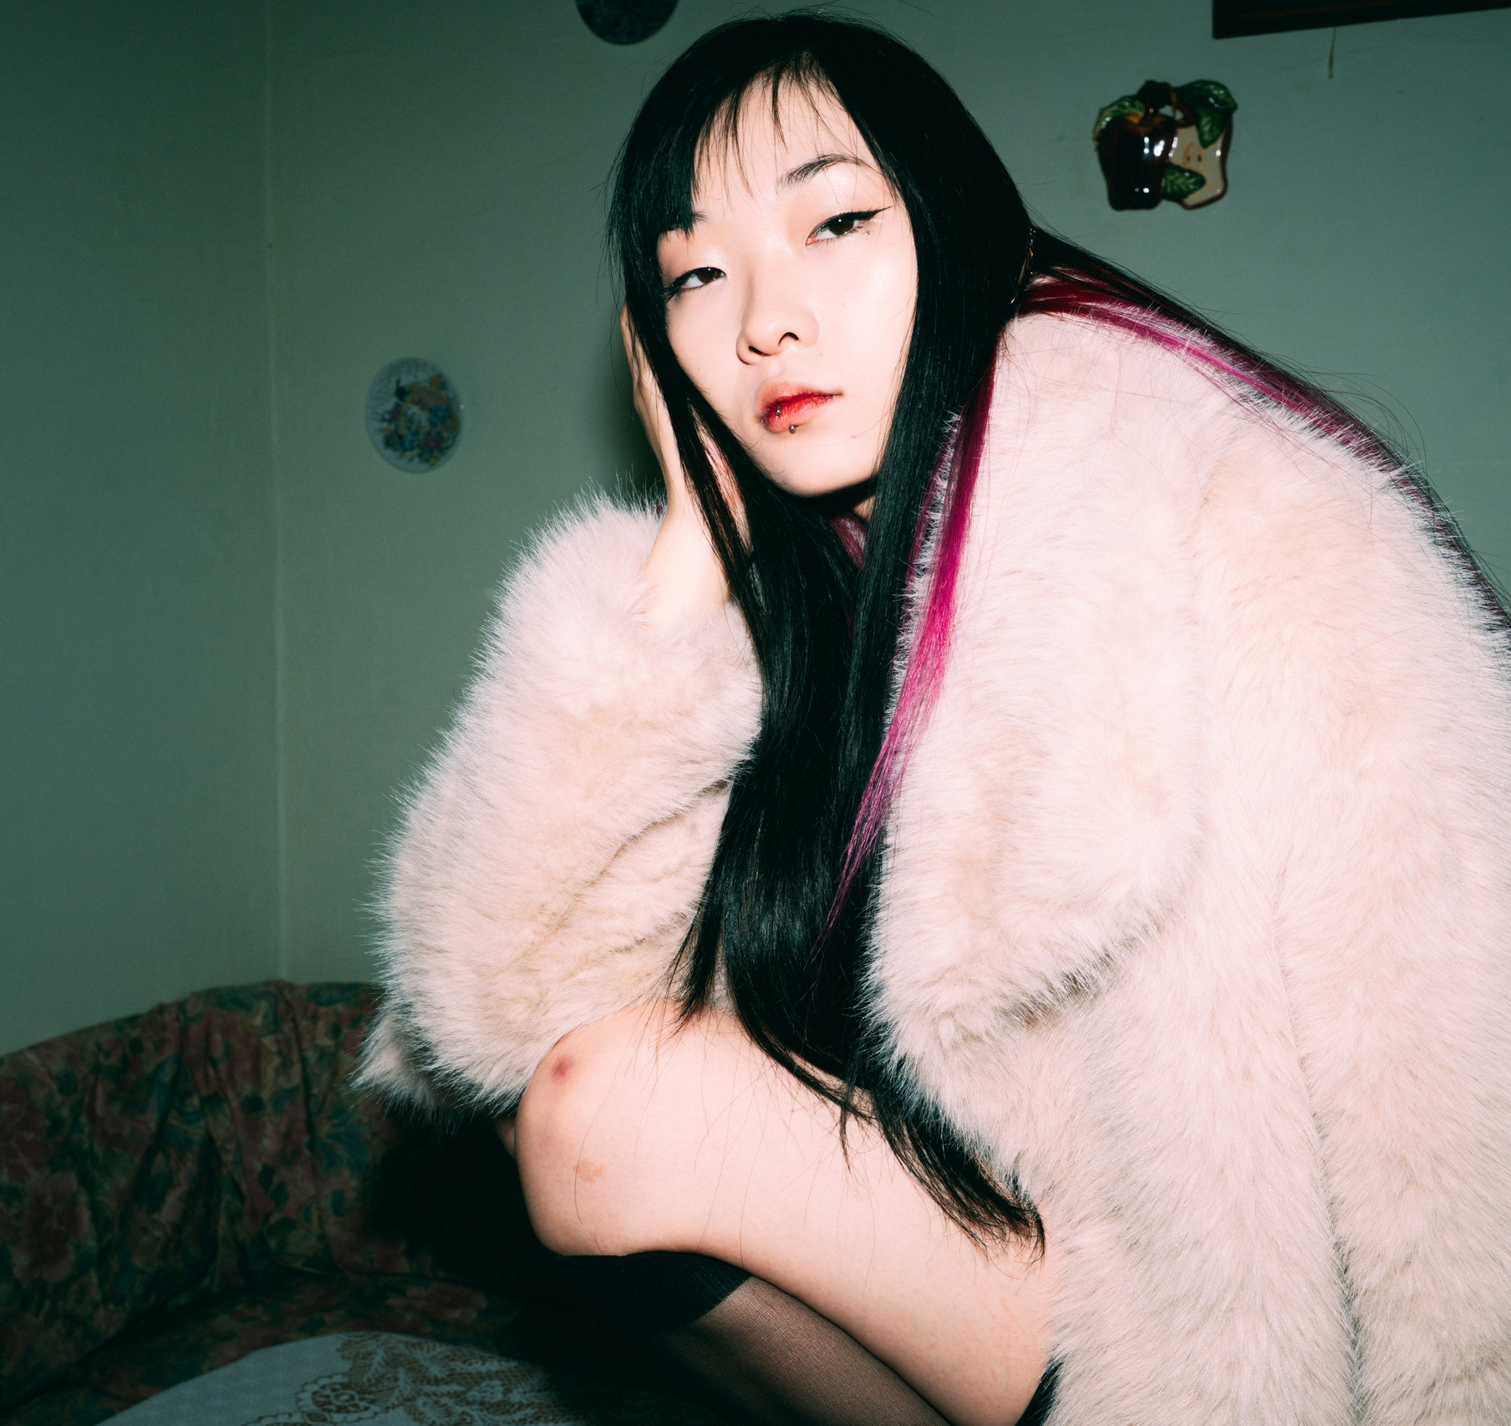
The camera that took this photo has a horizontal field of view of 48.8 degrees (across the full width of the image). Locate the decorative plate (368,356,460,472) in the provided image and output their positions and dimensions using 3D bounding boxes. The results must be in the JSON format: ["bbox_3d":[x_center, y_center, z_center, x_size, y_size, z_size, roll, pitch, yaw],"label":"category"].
[{"bbox_3d":[-0.360,-0.313,1.747,0.120,0.120,0.015,3,6,23],"label":"decorative plate"}]

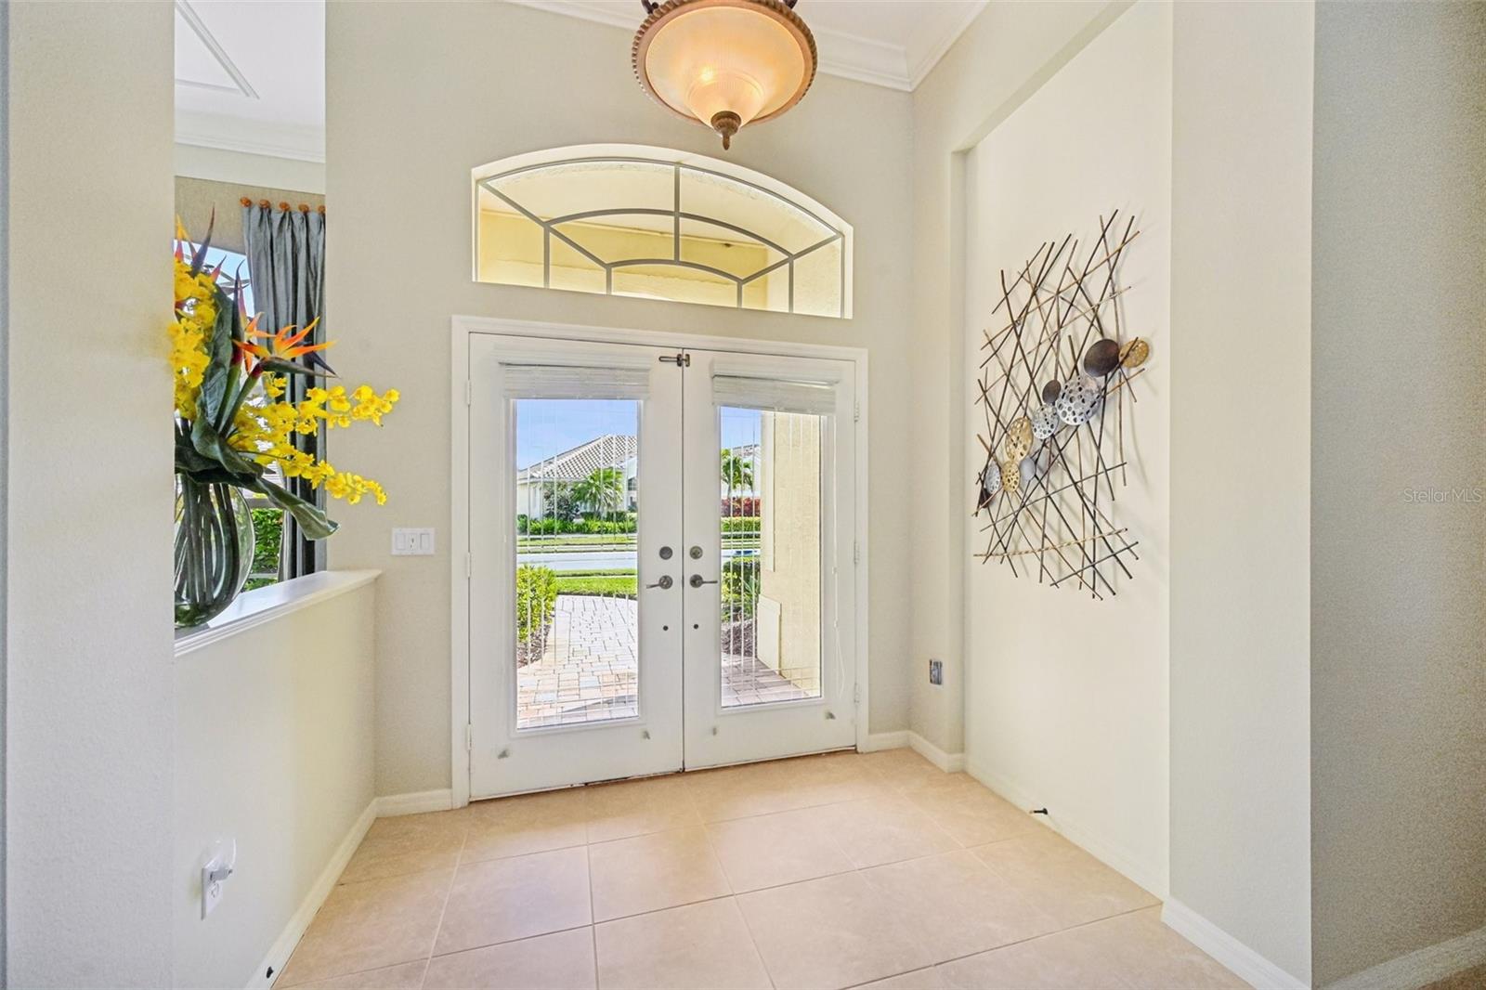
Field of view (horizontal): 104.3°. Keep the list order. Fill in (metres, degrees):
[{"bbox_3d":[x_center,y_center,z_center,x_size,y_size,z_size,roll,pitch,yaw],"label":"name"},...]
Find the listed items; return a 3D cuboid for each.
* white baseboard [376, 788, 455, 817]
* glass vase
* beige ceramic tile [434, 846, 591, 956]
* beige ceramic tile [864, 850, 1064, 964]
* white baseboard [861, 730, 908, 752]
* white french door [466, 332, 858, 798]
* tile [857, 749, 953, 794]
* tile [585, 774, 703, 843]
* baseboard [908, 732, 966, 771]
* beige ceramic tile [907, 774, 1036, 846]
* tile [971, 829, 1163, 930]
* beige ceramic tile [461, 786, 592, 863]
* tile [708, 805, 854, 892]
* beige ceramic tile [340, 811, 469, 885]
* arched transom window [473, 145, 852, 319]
[{"bbox_3d":[-1.367,1.287,2.408,0.293,0.088,0.015,0,0,-17],"label":"white baseboard"},{"bbox_3d":[-1.280,0.120,1.330,0.240,0.345,0.240,0,0,-17],"label":"glass vase"},{"bbox_3d":[-0.742,1.337,1.932,0.452,0.012,0.432,0,0,-17],"label":"beige ceramic tile"},{"bbox_3d":[0.687,1.333,1.903,0.447,0.010,0.430,0,0,-17],"label":"beige ceramic tile"},{"bbox_3d":[0.765,1.291,3.041,0.260,0.088,0.015,0,0,-17],"label":"white baseboard"},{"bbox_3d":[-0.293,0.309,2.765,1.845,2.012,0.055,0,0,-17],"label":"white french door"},{"bbox_3d":[0.793,1.336,2.837,0.285,0.010,0.412,0,0,-17],"label":"tile"},{"bbox_3d":[-0.432,1.335,2.474,0.447,0.010,0.427,0,0,-17],"label":"tile"},{"bbox_3d":[0.982,1.291,2.930,0.110,0.088,0.310,0,0,-17],"label":"baseboard"},{"bbox_3d":[0.962,1.335,2.442,0.380,0.010,0.430,0,0,-17],"label":"beige ceramic tile"},{"bbox_3d":[1.101,1.341,2.033,0.408,0.012,0.432,0,0,-17],"label":"tile"},{"bbox_3d":[-0.869,1.337,2.354,0.452,0.012,0.447,0,0,-17],"label":"beige ceramic tile"},{"bbox_3d":[0.127,1.334,2.190,0.447,0.010,0.430,0,0,-17],"label":"tile"},{"bbox_3d":[-1.266,1.337,2.224,0.380,0.012,0.427,0,0,-17],"label":"beige ceramic tile"},{"bbox_3d":[-0.309,-1.273,2.796,1.800,0.714,0.130,0,0,-17],"label":"arched transom window"}]

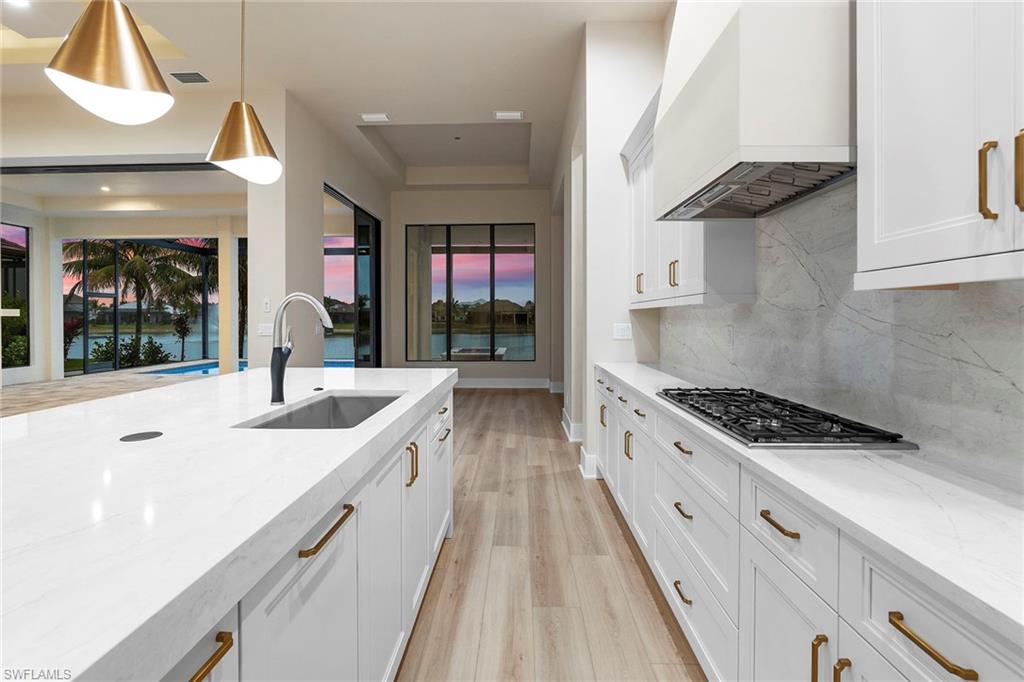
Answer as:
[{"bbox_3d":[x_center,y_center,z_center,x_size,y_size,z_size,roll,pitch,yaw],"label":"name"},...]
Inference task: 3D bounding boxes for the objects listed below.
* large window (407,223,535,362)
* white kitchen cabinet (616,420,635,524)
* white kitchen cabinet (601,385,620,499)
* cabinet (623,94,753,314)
[{"bbox_3d":[-0.818,-0.962,7.850,2.520,2.740,0.140,0,3,1],"label":"large window"},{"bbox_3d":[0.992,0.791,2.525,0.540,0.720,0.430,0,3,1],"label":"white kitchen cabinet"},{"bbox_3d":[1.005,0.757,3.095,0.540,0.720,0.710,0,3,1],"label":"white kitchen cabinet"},{"bbox_3d":[1.116,-0.862,2.755,0.320,1.261,1.390,0,3,1],"label":"cabinet"}]

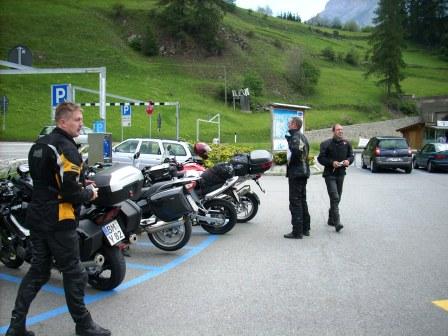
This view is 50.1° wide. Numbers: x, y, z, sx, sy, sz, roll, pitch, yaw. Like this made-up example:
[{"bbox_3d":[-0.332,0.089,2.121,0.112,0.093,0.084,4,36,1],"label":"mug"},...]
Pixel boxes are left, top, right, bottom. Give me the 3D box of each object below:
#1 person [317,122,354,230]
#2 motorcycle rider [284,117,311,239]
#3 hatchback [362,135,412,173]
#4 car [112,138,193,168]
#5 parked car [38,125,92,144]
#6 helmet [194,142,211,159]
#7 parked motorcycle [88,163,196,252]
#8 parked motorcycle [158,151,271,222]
[{"bbox_3d":[1.830,0.131,7.830,0.580,1.740,0.460,-1,3,-11],"label":"person"},{"bbox_3d":[1.100,0.137,7.200,0.400,1.800,0.500,1,3,13],"label":"motorcycle rider"},{"bbox_3d":[7.500,-0.662,22.600,1.770,1.630,4.250,0,3,8],"label":"hatchback"},{"bbox_3d":[-2.600,-0.243,16.700,4.400,1.470,1.700,1,4,24],"label":"car"},{"bbox_3d":[-9.174,-1.784,29.042,4.100,1.460,1.700,0,3,-6],"label":"parked car"},{"bbox_3d":[-0.400,-0.325,9.000,0.330,0.270,0.260,2,4,37],"label":"helmet"},{"bbox_3d":[-1.290,0.460,6.650,2.180,1.220,0.880,2,4,31],"label":"parked motorcycle"},{"bbox_3d":[-0.265,0.305,8.650,2.200,1.300,0.860,2,4,27],"label":"parked motorcycle"}]

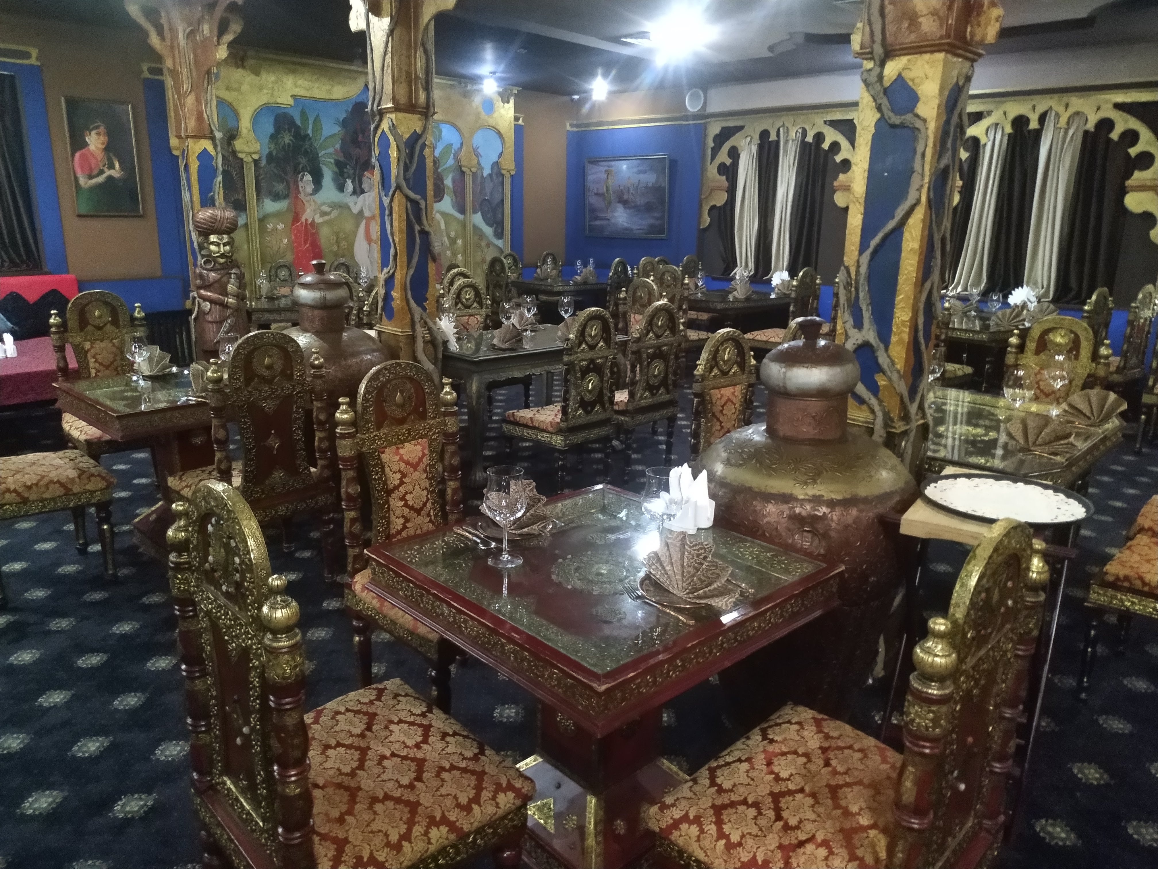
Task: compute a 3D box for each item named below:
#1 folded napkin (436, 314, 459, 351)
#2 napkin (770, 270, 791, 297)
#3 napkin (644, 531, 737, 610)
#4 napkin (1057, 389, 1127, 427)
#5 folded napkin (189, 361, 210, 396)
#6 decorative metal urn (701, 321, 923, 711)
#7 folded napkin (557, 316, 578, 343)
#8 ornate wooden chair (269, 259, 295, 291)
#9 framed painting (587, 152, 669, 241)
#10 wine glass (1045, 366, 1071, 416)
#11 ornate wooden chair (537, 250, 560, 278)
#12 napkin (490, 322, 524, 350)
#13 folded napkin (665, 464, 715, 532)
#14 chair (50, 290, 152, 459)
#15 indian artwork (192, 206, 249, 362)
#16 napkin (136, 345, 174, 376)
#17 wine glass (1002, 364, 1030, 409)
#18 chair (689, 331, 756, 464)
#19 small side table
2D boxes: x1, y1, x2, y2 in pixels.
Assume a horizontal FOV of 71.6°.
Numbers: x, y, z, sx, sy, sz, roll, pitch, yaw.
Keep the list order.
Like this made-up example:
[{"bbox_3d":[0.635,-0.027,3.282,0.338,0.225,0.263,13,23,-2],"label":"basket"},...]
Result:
[{"bbox_3d":[-0.754,-0.594,4.602,0.156,0.166,0.107,-7,18,-29],"label":"folded napkin"},{"bbox_3d":[2.213,-1.649,8.787,0.220,0.270,0.130,5,15,13],"label":"napkin"},{"bbox_3d":[0.239,0.262,1.659,0.215,0.130,0.105,15,20,42],"label":"napkin"},{"bbox_3d":[2.024,-0.102,3.165,0.240,0.145,0.120,12,18,36],"label":"napkin"},{"bbox_3d":[-1.635,-0.264,3.535,0.185,0.140,0.100,-13,20,-41],"label":"folded napkin"},{"bbox_3d":[0.648,0.281,2.304,0.614,1.205,0.614,1,15,0],"label":"decorative metal urn"},{"bbox_3d":[-0.040,-0.627,4.777,0.175,0.137,0.127,-7,18,-29],"label":"folded napkin"},{"bbox_3d":[-2.893,-1.250,8.233,0.510,1.040,0.475,15,21,42],"label":"ornate wooden chair"},{"bbox_3d":[0.643,-3.185,10.769,0.050,1.030,1.480,-13,20,-41],"label":"framed painting"},{"bbox_3d":[1.943,-0.184,3.257,0.102,0.210,0.102,1,15,0],"label":"wine glass"},{"bbox_3d":[-0.269,-1.989,11.166,0.480,1.050,0.460,15,20,42],"label":"ornate wooden chair"},{"bbox_3d":[-0.442,-0.603,4.929,0.200,0.150,0.130,4,15,10],"label":"napkin"},{"bbox_3d":[0.299,0.165,2.115,0.120,0.155,0.090,-13,20,-41],"label":"folded napkin"},{"bbox_3d":[-2.506,-0.212,4.395,0.510,1.090,0.490,15,20,42],"label":"chair"},{"bbox_3d":[-2.467,-0.789,5.596,0.330,1.550,0.300,-13,20,-41],"label":"indian artwork"},{"bbox_3d":[-1.892,-0.330,3.568,0.171,0.127,0.127,-4,16,-19],"label":"napkin"},{"bbox_3d":[1.698,-0.136,3.131,0.096,0.236,0.096,10,17,29],"label":"wine glass"},{"bbox_3d":[0.798,0.077,3.502,0.480,1.050,0.460,15,20,42],"label":"chair"},{"bbox_3d":[1.077,0.570,2.239,0.440,0.820,0.540,11,18,34],"label":"small side table"}]

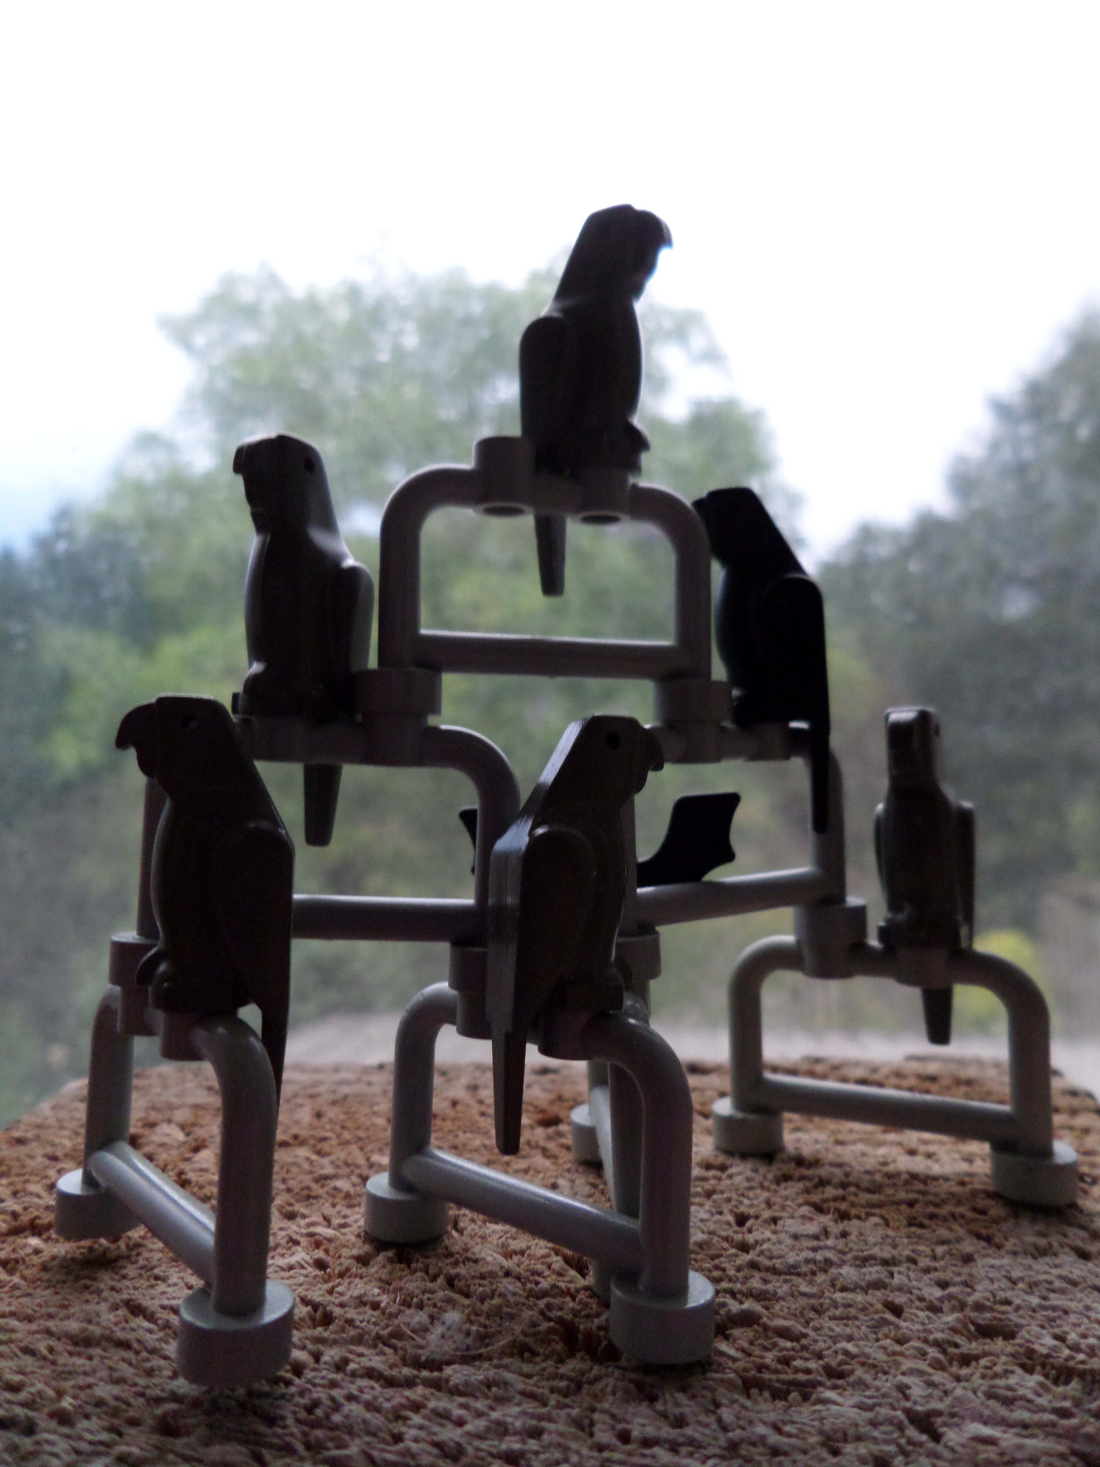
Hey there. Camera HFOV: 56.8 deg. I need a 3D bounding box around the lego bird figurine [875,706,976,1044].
[{"bbox_3d":[0.032,0.013,0.087,0.008,0.030,0.012,-2,-4,38],"label":"lego bird figurine"}]

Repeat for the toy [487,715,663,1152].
[{"bbox_3d":[0.002,0.013,0.070,0.012,0.030,0.008,2,-3,-20],"label":"toy"}]

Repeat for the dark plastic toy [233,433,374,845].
[{"bbox_3d":[-0.019,-0.006,0.074,0.008,0.030,0.012,-1,-3,20],"label":"dark plastic toy"}]

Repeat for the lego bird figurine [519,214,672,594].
[{"bbox_3d":[0.004,-0.026,0.081,0.012,0.030,0.008,-2,-4,40],"label":"lego bird figurine"}]

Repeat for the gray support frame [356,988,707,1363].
[{"bbox_3d":[-0.002,0.027,0.072,0.030,0.021,0.006,-2,-4,41],"label":"gray support frame"}]

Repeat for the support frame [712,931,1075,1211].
[{"bbox_3d":[0.029,0.027,0.089,0.030,0.021,0.006,-1,-4,27],"label":"support frame"}]

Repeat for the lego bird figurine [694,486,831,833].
[{"bbox_3d":[0.018,-0.007,0.088,0.012,0.030,0.008,-1,-3,20],"label":"lego bird figurine"}]

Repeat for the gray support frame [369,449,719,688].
[{"bbox_3d":[0.000,-0.012,0.080,0.030,0.021,0.006,1,-3,-16],"label":"gray support frame"}]

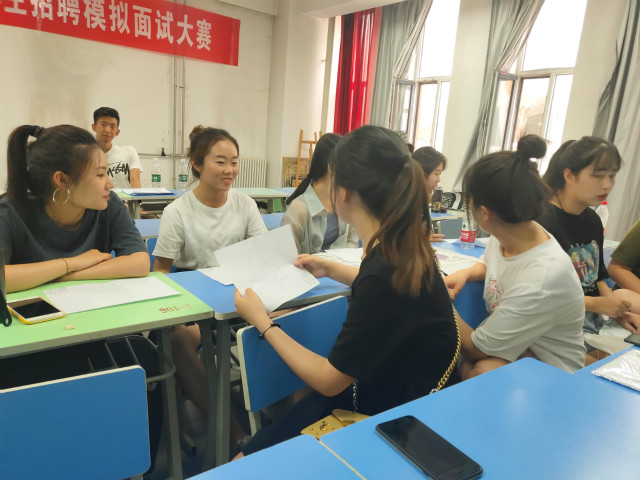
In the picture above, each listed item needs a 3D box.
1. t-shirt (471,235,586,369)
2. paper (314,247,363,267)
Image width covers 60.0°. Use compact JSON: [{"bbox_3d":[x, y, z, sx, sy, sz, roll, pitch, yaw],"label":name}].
[{"bbox_3d":[0.568,0.267,1.553,0.300,0.550,0.400,6,13,8],"label":"t-shirt"},{"bbox_3d":[0.111,0.062,2.088,0.280,0.003,0.210,-6,16,-39],"label":"paper"}]

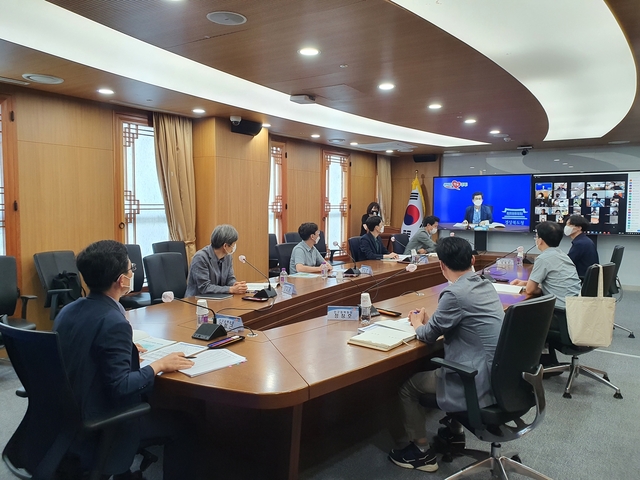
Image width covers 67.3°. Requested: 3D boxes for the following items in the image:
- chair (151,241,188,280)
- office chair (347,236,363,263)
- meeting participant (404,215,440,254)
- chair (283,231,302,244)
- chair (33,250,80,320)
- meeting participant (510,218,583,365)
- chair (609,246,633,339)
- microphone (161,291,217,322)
[{"bbox_3d":[-1.691,0.557,5.879,0.620,1.000,0.620,3,5,37],"label":"chair"},{"bbox_3d":[0.797,0.454,7.364,0.640,1.030,0.640,3,5,34],"label":"office chair"},{"bbox_3d":[1.720,0.295,7.656,0.800,1.290,0.520,2,4,26],"label":"meeting participant"},{"bbox_3d":[-0.230,0.393,8.236,0.640,1.030,0.640,3,5,34],"label":"chair"},{"bbox_3d":[-2.290,0.647,4.581,0.660,1.010,0.650,2,5,25],"label":"chair"},{"bbox_3d":[1.910,0.516,4.049,0.560,1.340,0.740,-4,6,-43],"label":"meeting participant"},{"bbox_3d":[3.220,0.575,5.548,0.660,1.010,0.650,3,5,32],"label":"chair"},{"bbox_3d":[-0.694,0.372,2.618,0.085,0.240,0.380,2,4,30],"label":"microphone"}]

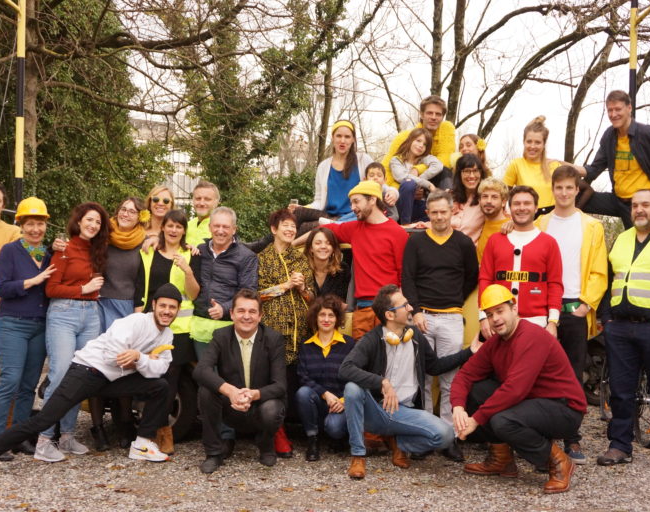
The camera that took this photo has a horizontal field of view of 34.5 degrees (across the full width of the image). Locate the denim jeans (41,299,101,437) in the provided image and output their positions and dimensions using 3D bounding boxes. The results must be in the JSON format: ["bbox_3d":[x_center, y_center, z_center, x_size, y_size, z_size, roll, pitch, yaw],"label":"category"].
[{"bbox_3d":[-1.623,0.704,6.720,0.380,0.910,0.310,1,0,-30],"label":"denim jeans"}]

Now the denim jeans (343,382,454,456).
[{"bbox_3d":[0.444,0.967,6.400,0.660,0.460,0.500,1,0,-9],"label":"denim jeans"}]

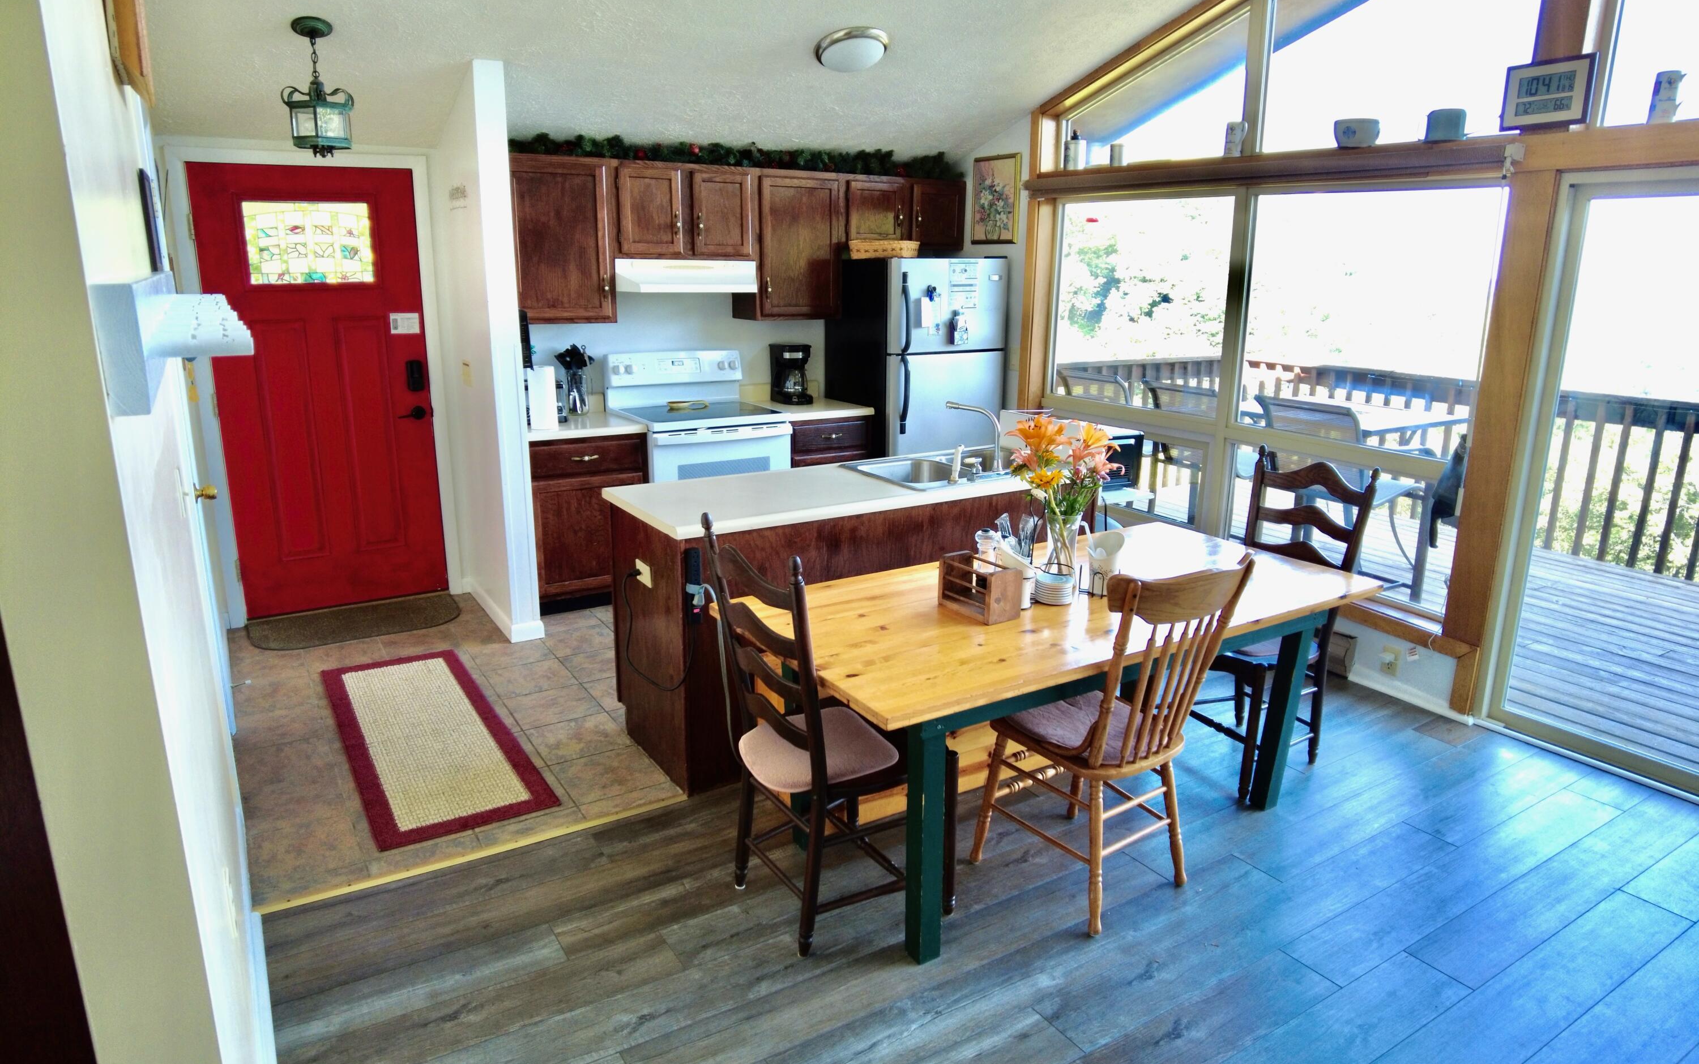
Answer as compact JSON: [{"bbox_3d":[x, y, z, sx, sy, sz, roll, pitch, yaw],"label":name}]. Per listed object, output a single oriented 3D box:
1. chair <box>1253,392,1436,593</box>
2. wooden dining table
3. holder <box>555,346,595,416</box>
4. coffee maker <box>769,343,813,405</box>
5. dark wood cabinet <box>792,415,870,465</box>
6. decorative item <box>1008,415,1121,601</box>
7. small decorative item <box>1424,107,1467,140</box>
[{"bbox_3d":[2.667,-0.181,5.313,0.670,1.070,0.610,-13,20,-42],"label":"chair"},{"bbox_3d":[0.610,0.533,2.932,1.824,0.744,0.859,-8,17,-32],"label":"wooden dining table"},{"bbox_3d":[-1.409,-0.779,5.047,0.190,0.360,0.170,-8,17,-31],"label":"holder"},{"bbox_3d":[-0.333,-0.906,5.620,0.180,0.325,0.240,-6,17,-24],"label":"coffee maker"},{"bbox_3d":[-0.264,-0.273,5.679,0.485,0.855,0.610,-9,18,-32],"label":"dark wood cabinet"},{"bbox_3d":[0.641,-0.094,2.938,0.340,0.505,0.320,4,15,11],"label":"decorative item"},{"bbox_3d":[2.212,-1.509,3.647,0.125,0.107,0.130,-9,18,-32],"label":"small decorative item"}]

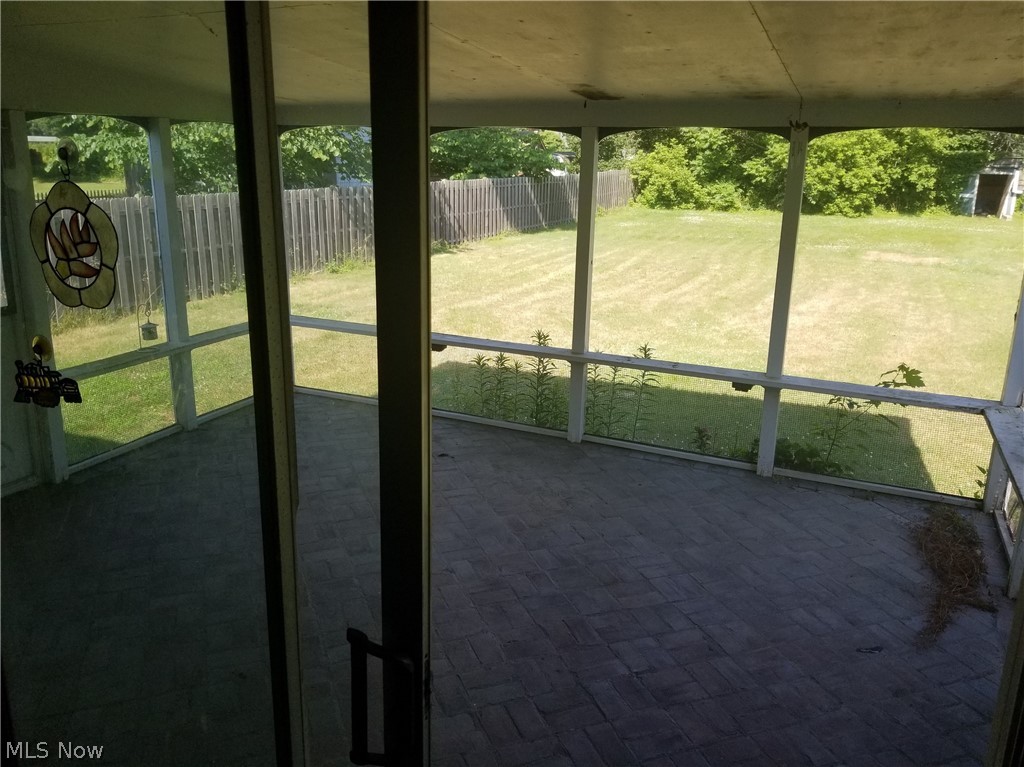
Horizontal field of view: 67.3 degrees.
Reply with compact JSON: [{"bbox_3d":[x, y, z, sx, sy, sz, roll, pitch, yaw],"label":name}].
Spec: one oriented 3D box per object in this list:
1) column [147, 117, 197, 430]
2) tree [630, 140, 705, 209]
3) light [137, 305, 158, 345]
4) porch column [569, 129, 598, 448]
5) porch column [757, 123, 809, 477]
[{"bbox_3d":[-2.228,-0.668,5.078,0.090,2.040,0.090,8,16,25],"label":"column"},{"bbox_3d":[7.938,-10.661,39.500,3.850,3.500,3.600,4,15,10],"label":"tree"},{"bbox_3d":[-2.312,-0.354,4.889,0.130,0.292,0.125,-6,16,-25],"label":"light"},{"bbox_3d":[0.475,-0.594,5.022,0.090,2.035,0.090,8,16,25],"label":"porch column"},{"bbox_3d":[1.581,-0.428,4.480,0.090,2.030,0.090,8,16,25],"label":"porch column"}]

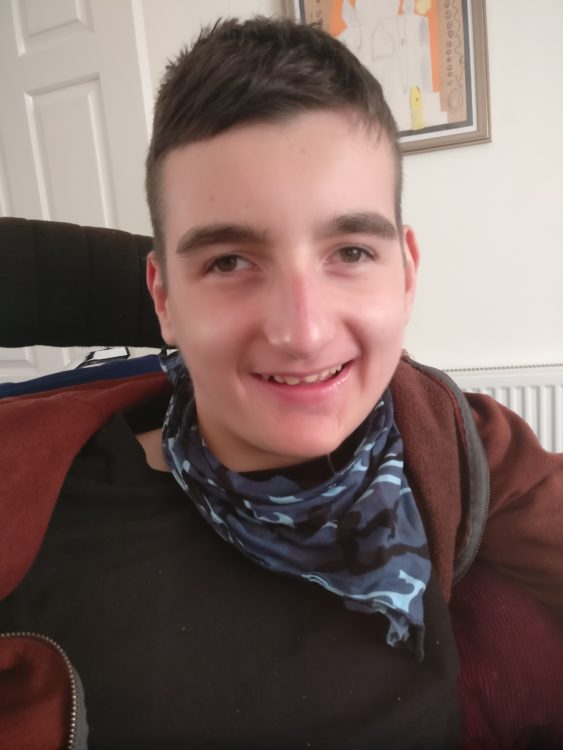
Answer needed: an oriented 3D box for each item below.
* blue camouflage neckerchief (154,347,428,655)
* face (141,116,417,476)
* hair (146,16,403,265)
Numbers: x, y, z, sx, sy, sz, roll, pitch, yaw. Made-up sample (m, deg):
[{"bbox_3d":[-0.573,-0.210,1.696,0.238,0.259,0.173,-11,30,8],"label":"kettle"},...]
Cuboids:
[{"bbox_3d":[0.006,0.078,0.440,0.185,0.200,0.155,-6,9,-4],"label":"blue camouflage neckerchief"},{"bbox_3d":[0.004,-0.048,0.354,0.174,0.200,0.135,-6,6,-4],"label":"face"},{"bbox_3d":[-0.007,-0.133,0.418,0.168,0.180,0.190,-6,7,-3],"label":"hair"}]

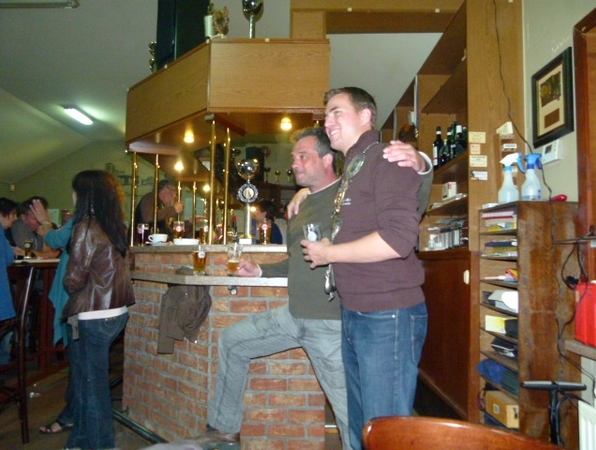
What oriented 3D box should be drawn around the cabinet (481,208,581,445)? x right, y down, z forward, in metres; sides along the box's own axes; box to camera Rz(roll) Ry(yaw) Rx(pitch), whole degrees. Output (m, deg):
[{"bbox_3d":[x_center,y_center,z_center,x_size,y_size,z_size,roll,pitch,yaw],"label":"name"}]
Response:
[{"bbox_3d":[1.261,0.593,2.402,0.310,1.393,0.470,1,-3,-1],"label":"cabinet"}]

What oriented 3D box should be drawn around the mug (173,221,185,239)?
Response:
[{"bbox_3d":[-0.712,0.046,2.580,0.070,0.145,0.070,1,-3,-1],"label":"mug"}]

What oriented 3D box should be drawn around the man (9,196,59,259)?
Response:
[{"bbox_3d":[-2.210,0.466,3.600,0.620,1.350,0.550,-1,-5,25],"label":"man"}]

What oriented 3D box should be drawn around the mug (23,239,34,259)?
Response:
[{"bbox_3d":[-2.082,0.192,3.350,0.080,0.152,0.075,0,-4,0],"label":"mug"}]

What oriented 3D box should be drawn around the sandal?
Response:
[{"bbox_3d":[-1.449,1.236,2.695,0.250,0.065,0.095,2,-3,-26],"label":"sandal"}]

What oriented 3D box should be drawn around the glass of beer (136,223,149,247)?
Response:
[{"bbox_3d":[-1.062,0.069,2.970,0.076,0.157,0.076,0,-4,0],"label":"glass of beer"}]

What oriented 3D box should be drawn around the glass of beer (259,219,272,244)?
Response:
[{"bbox_3d":[-0.175,0.038,2.360,0.070,0.145,0.070,1,-3,-1],"label":"glass of beer"}]

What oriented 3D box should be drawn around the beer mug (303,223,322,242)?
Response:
[{"bbox_3d":[0.054,0.062,1.620,0.070,0.140,0.070,1,-3,-1],"label":"beer mug"}]

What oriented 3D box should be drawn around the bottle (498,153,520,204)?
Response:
[{"bbox_3d":[1.194,-0.256,2.430,0.130,0.280,0.075,1,-3,-1],"label":"bottle"}]

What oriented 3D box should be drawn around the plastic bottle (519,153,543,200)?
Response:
[{"bbox_3d":[1.055,-0.199,1.950,0.105,0.250,0.080,0,-4,9],"label":"plastic bottle"}]

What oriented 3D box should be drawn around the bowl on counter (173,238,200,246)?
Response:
[{"bbox_3d":[-0.669,0.105,2.600,0.160,0.045,0.160,0,-4,0],"label":"bowl on counter"}]

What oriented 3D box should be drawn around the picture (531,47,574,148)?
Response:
[{"bbox_3d":[1.130,-0.542,1.909,0.025,0.347,0.294,0,-4,0],"label":"picture"}]

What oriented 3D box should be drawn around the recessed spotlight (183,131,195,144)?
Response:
[{"bbox_3d":[-0.645,-0.517,2.560,0.066,0.072,0.066,1,-3,-1],"label":"recessed spotlight"}]

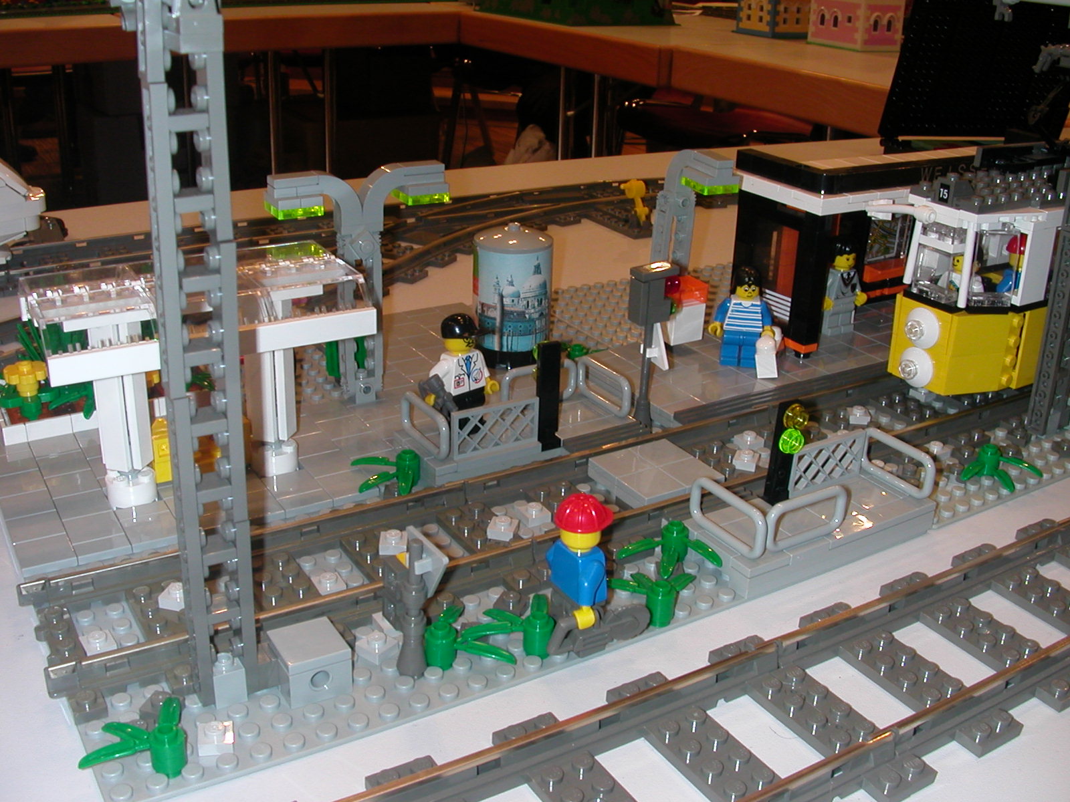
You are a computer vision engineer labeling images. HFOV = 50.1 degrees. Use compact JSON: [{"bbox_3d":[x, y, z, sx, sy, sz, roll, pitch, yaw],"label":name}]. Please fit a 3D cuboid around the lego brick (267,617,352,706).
[{"bbox_3d":[-0.055,0.064,0.281,0.016,0.013,0.016,-12,27,-30],"label":"lego brick"}]

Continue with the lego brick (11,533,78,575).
[{"bbox_3d":[-0.143,0.046,0.336,0.016,0.003,0.016,-12,27,-30],"label":"lego brick"}]

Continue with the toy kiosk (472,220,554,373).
[{"bbox_3d":[-0.009,-0.045,0.469,0.032,0.057,0.032,2,23,-1],"label":"toy kiosk"}]

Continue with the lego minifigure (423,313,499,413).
[{"bbox_3d":[-0.023,-0.008,0.384,0.014,0.042,0.024,22,30,37],"label":"lego minifigure"}]

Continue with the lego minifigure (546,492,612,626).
[{"bbox_3d":[0.013,0.044,0.294,0.014,0.043,0.024,-12,27,-30],"label":"lego minifigure"}]

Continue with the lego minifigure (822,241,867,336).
[{"bbox_3d":[0.140,-0.052,0.521,0.024,0.042,0.012,-12,27,-30],"label":"lego minifigure"}]

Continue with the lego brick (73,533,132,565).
[{"bbox_3d":[-0.128,0.044,0.339,0.016,0.003,0.008,-12,27,-30],"label":"lego brick"}]

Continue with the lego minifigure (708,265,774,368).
[{"bbox_3d":[0.087,-0.035,0.473,0.024,0.042,0.012,5,24,7],"label":"lego minifigure"}]

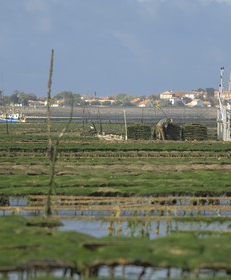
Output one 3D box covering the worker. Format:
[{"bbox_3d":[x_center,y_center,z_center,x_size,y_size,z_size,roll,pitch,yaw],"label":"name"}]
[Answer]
[{"bbox_3d":[2.410,-0.440,173.000,0.880,1.180,0.550,0,0,-14],"label":"worker"}]

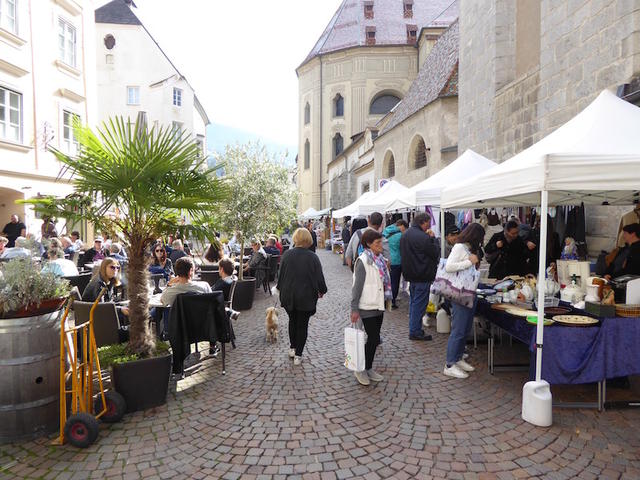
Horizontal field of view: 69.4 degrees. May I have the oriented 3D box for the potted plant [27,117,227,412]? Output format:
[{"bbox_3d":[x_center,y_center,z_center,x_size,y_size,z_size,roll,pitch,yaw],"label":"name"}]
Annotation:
[{"bbox_3d":[-1.745,0.175,4.174,1.750,2.500,1.700,-1,2,-38],"label":"potted plant"}]

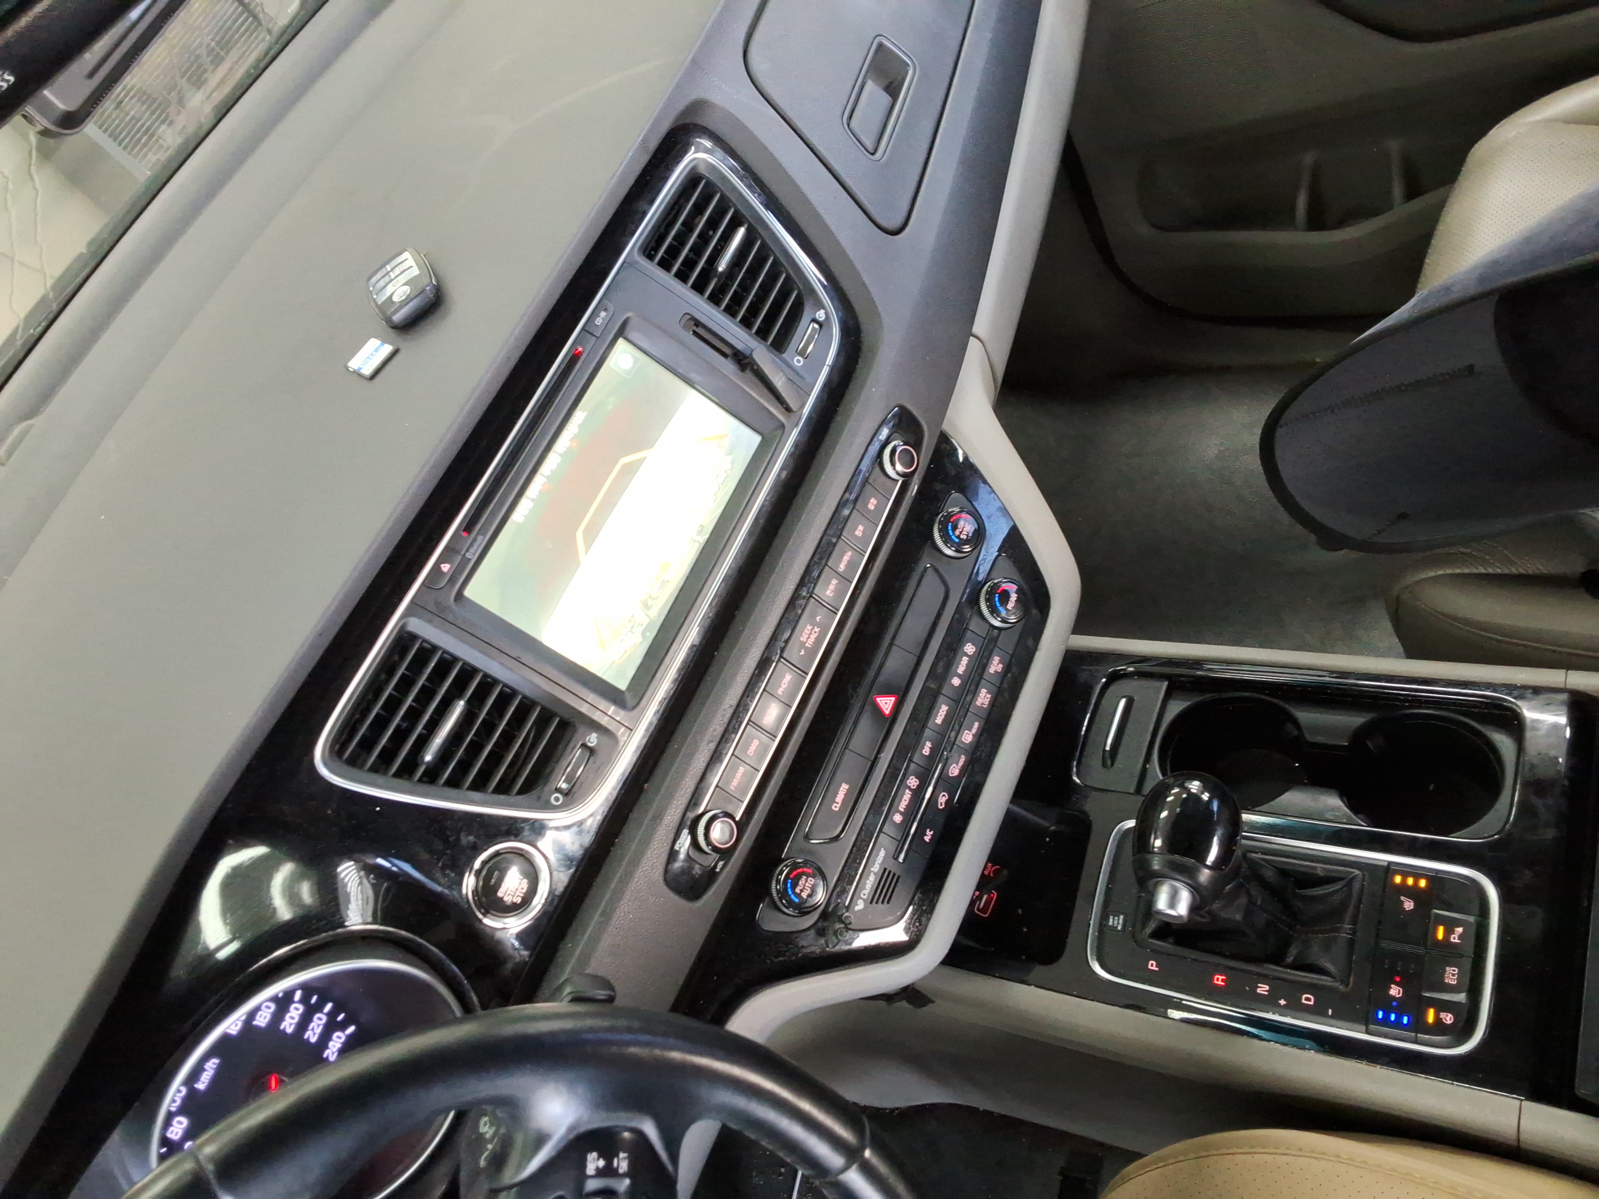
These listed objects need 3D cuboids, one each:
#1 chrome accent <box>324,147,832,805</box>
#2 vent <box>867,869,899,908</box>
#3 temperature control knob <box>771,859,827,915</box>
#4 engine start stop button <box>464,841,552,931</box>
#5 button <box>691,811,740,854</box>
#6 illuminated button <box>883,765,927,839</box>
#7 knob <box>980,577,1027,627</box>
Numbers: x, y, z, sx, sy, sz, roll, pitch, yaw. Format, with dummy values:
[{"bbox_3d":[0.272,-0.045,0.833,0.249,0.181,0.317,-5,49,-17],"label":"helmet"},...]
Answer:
[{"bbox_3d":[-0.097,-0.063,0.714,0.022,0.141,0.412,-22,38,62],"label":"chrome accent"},{"bbox_3d":[0.053,0.179,0.803,0.026,0.015,0.004,-64,11,-22],"label":"vent"},{"bbox_3d":[0.000,0.173,0.780,0.033,0.033,0.014,-64,11,-22],"label":"temperature control knob"},{"bbox_3d":[-0.144,0.143,0.646,0.012,0.043,0.043,-22,38,62],"label":"engine start stop button"},{"bbox_3d":[-0.046,0.132,0.731,0.025,0.025,0.016,-64,13,-22],"label":"button"},{"bbox_3d":[0.067,0.129,0.822,0.051,0.013,0.006,-64,11,-22],"label":"illuminated button"},{"bbox_3d":[0.138,0.002,0.875,0.032,0.032,0.014,-64,11,-22],"label":"knob"}]

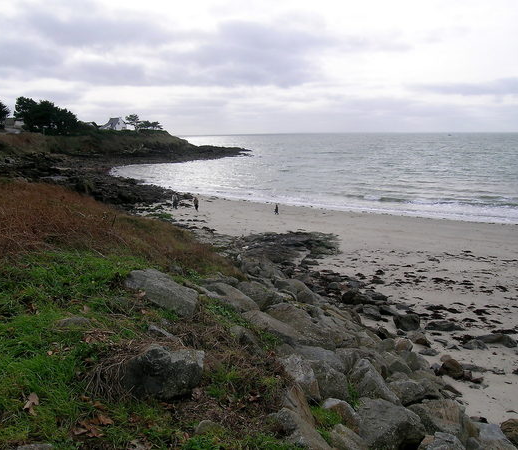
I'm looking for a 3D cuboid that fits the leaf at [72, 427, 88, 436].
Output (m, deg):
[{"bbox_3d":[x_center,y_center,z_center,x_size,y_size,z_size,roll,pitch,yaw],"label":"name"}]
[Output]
[{"bbox_3d":[-1.036,1.191,2.800,0.095,0.035,0.080,-1,11,0],"label":"leaf"}]

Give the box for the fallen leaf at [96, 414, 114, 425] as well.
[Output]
[{"bbox_3d":[-0.939,1.182,2.950,0.110,0.035,0.090,-1,11,0],"label":"fallen leaf"}]

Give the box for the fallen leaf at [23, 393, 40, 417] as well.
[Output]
[{"bbox_3d":[-1.359,1.073,2.900,0.100,0.080,0.140,-1,11,0],"label":"fallen leaf"}]

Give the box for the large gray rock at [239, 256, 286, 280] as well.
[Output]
[{"bbox_3d":[0.112,1.389,15.500,1.450,0.750,1.100,-3,11,-14],"label":"large gray rock"}]

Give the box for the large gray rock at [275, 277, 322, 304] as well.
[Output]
[{"bbox_3d":[1.074,1.809,13.200,1.350,0.700,1.000,-3,11,-14],"label":"large gray rock"}]

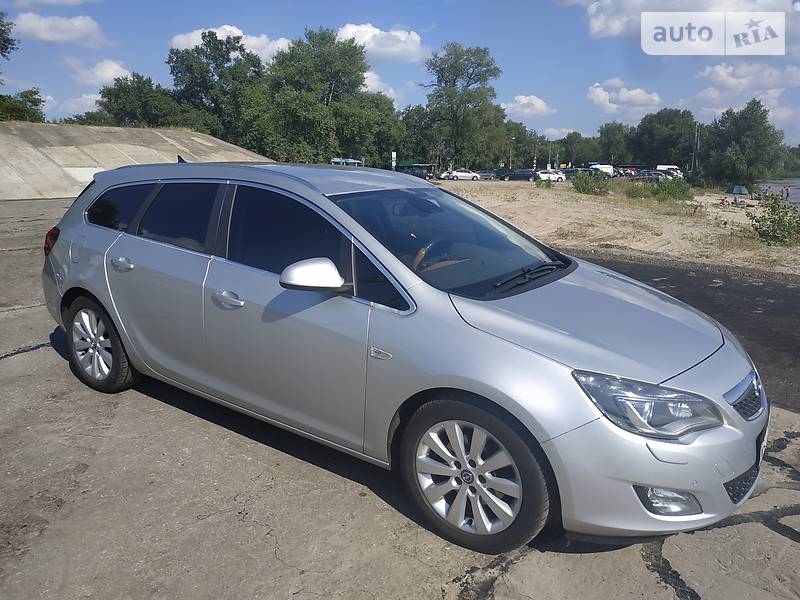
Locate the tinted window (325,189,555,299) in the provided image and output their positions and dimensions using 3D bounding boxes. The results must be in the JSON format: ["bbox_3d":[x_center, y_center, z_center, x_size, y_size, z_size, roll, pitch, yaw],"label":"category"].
[{"bbox_3d":[0.313,-0.370,2.912,0.980,0.150,1.400,35,27,24],"label":"tinted window"}]

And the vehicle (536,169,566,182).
[{"bbox_3d":[18.597,-15.177,68.000,4.100,1.520,1.780,5,14,16],"label":"vehicle"}]

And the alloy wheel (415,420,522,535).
[{"bbox_3d":[0.297,0.679,2.218,0.465,0.465,0.190,10,16,32],"label":"alloy wheel"}]

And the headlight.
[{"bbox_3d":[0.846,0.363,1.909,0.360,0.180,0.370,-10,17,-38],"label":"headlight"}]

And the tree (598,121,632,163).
[{"bbox_3d":[43.512,-30.791,112.000,7.300,10.900,7.200,6,15,20],"label":"tree"}]

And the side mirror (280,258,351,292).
[{"bbox_3d":[-0.359,-0.119,2.330,0.160,0.150,0.240,10,16,32],"label":"side mirror"}]

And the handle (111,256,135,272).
[{"bbox_3d":[-1.563,-0.197,3.126,0.215,0.075,0.060,10,15,32],"label":"handle"}]

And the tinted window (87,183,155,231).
[{"bbox_3d":[-1.713,-0.569,3.353,0.580,0.310,0.070,11,-1,36],"label":"tinted window"}]

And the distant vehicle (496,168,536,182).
[{"bbox_3d":[13.722,-14.678,64.820,4.500,1.580,1.800,0,13,-3],"label":"distant vehicle"}]

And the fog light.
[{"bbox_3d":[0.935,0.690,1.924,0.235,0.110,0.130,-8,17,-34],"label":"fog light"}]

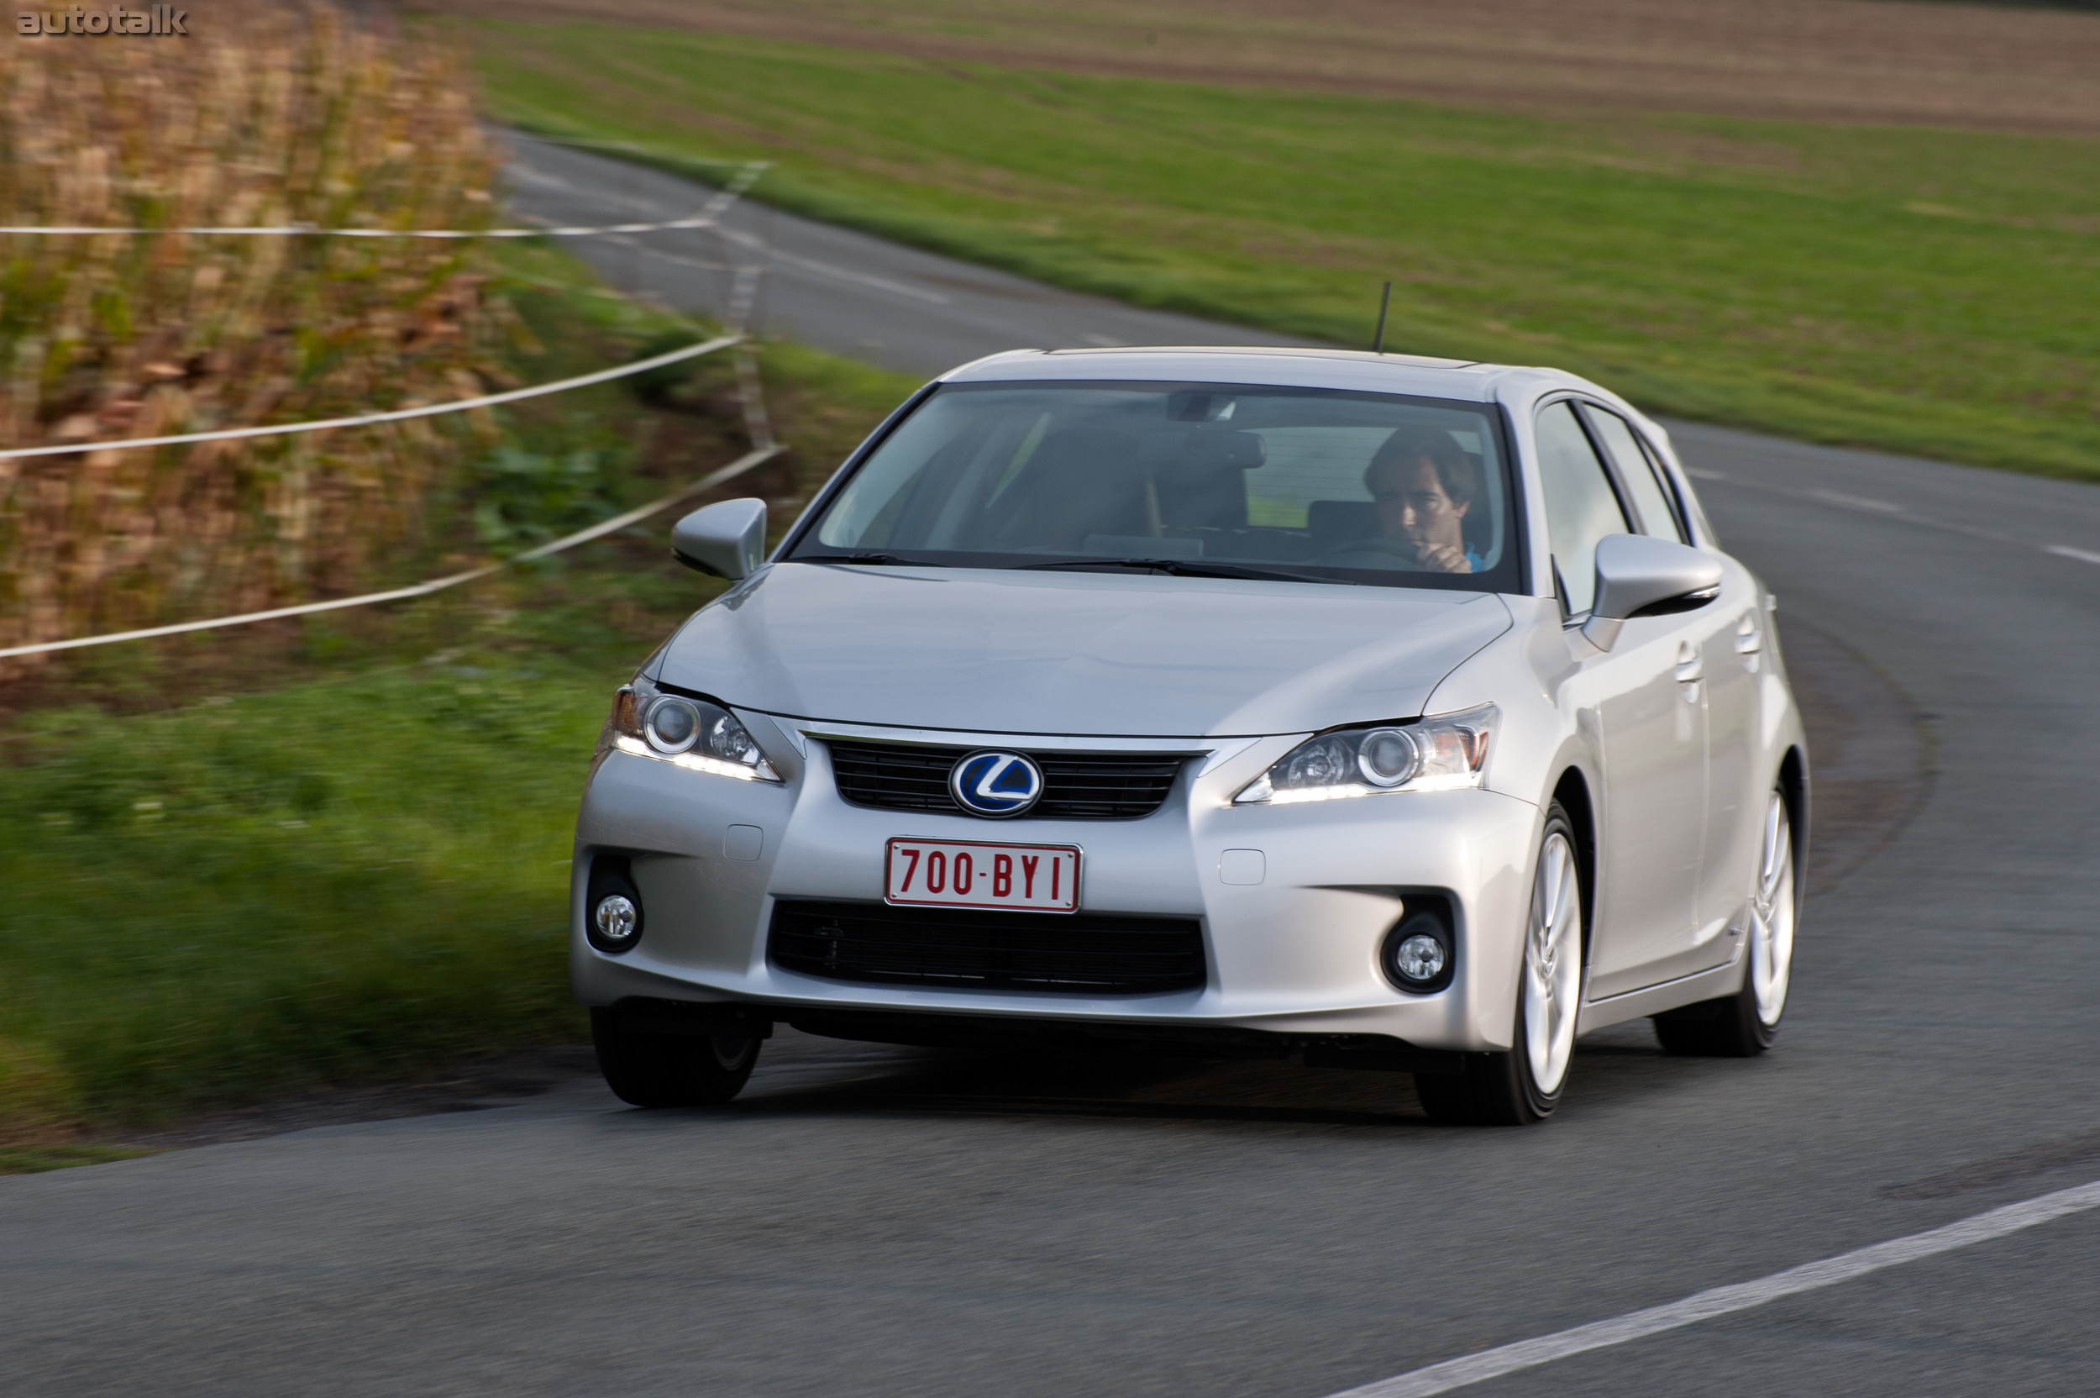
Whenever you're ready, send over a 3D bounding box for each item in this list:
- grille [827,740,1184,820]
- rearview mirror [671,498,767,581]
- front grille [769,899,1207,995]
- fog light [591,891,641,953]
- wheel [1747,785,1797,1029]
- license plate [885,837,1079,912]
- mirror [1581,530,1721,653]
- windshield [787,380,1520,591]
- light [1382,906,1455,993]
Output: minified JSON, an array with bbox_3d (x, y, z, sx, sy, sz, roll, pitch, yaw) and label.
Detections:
[{"bbox_3d":[-0.090,0.146,22.536,0.645,0.130,0.110,2,2,12],"label":"grille"},{"bbox_3d":[-0.619,-0.292,24.300,0.220,0.180,0.160,2,2,12],"label":"rearview mirror"},{"bbox_3d":[-0.110,0.438,22.496,0.785,0.150,0.110,2,2,12],"label":"front grille"},{"bbox_3d":[-0.772,0.396,22.897,0.100,0.110,0.090,2,2,12],"label":"fog light"},{"bbox_3d":[1.367,0.418,25.746,0.190,0.465,0.465,2,2,12],"label":"wheel"},{"bbox_3d":[-0.116,0.310,22.464,0.347,0.114,0.020,2,2,12],"label":"license plate"},{"bbox_3d":[1.125,-0.198,23.932,0.240,0.215,0.170,2,2,12],"label":"mirror"},{"bbox_3d":[0.236,-0.408,23.963,1.400,0.370,0.720,2,2,12],"label":"windshield"},{"bbox_3d":[0.655,0.445,22.605,0.135,0.155,0.120,2,2,12],"label":"light"}]

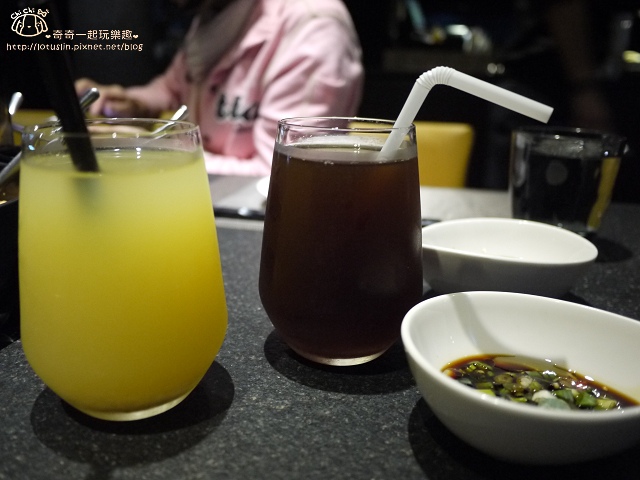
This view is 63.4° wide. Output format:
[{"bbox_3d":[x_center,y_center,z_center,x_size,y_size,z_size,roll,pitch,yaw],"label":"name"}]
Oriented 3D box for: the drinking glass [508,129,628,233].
[{"bbox_3d":[0.227,-0.056,0.488,0.096,0.087,0.096,2,18,0],"label":"drinking glass"}]

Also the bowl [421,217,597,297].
[{"bbox_3d":[0.118,0.015,0.337,0.119,0.037,0.097,-2,18,-11],"label":"bowl"}]

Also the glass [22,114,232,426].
[{"bbox_3d":[-0.079,0.010,0.211,0.081,0.111,0.081,2,18,0],"label":"glass"}]

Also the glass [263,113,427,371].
[{"bbox_3d":[0.011,0.000,0.253,0.081,0.111,0.081,2,18,0],"label":"glass"}]

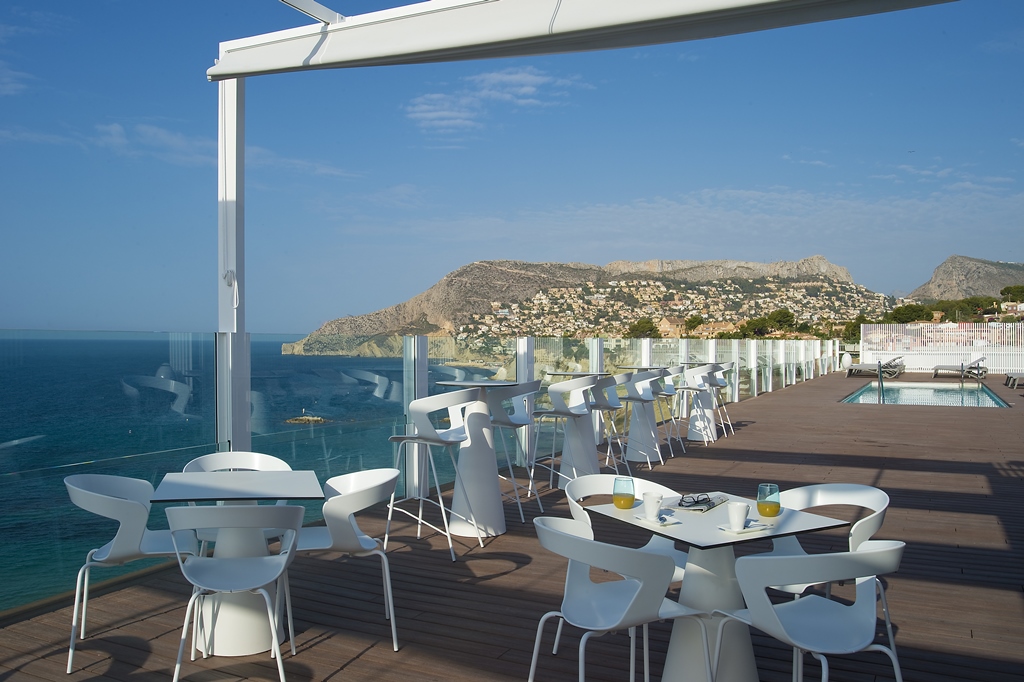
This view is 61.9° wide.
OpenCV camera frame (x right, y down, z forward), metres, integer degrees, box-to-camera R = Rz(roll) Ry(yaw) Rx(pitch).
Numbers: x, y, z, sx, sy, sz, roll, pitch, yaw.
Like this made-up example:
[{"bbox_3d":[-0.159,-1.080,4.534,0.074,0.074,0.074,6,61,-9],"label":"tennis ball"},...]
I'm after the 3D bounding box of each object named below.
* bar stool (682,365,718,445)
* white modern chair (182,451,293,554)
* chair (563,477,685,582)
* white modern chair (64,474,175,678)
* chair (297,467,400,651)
[{"bbox_3d":[2.479,0.858,11.656,0.575,1.090,0.550,0,0,26],"label":"bar stool"},{"bbox_3d":[-1.401,1.004,4.419,0.550,0.780,0.590,0,0,-14],"label":"white modern chair"},{"bbox_3d":[0.510,1.010,3.704,0.550,0.780,0.590,0,0,-31],"label":"chair"},{"bbox_3d":[-1.699,1.011,3.883,0.570,0.780,0.560,0,0,-20],"label":"white modern chair"},{"bbox_3d":[-0.823,1.015,4.038,0.570,0.780,0.560,0,0,-12],"label":"chair"}]

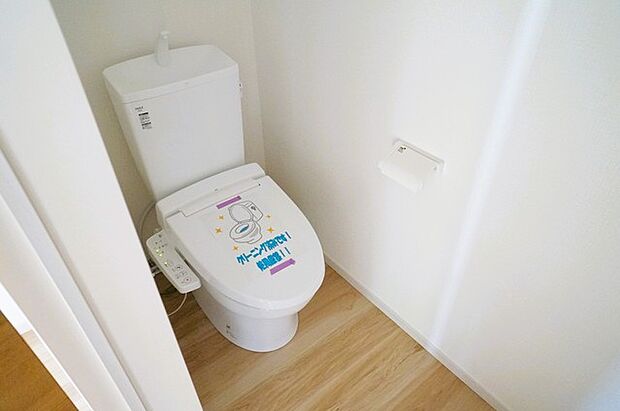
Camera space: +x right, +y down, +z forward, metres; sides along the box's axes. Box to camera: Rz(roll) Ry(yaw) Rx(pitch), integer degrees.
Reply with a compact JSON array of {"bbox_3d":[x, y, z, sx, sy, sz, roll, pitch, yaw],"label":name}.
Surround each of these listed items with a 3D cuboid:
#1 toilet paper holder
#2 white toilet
[{"bbox_3d":[0.273,-0.107,1.149,0.090,0.090,0.168,-27,45,-29],"label":"toilet paper holder"},{"bbox_3d":[-0.256,0.047,1.337,0.463,0.876,0.809,-26,44,-29],"label":"white toilet"}]

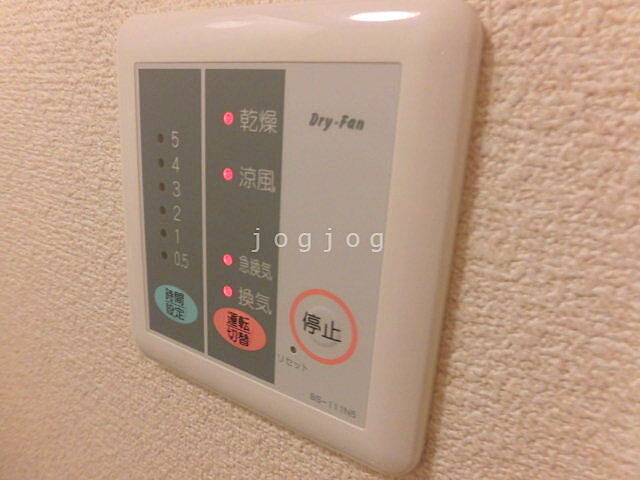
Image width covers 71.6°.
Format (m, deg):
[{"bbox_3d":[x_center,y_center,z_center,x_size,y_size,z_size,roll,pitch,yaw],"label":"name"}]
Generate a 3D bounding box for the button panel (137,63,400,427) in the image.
[{"bbox_3d":[-0.020,-0.003,0.133,0.088,0.093,0.010,13,18,29],"label":"button panel"}]

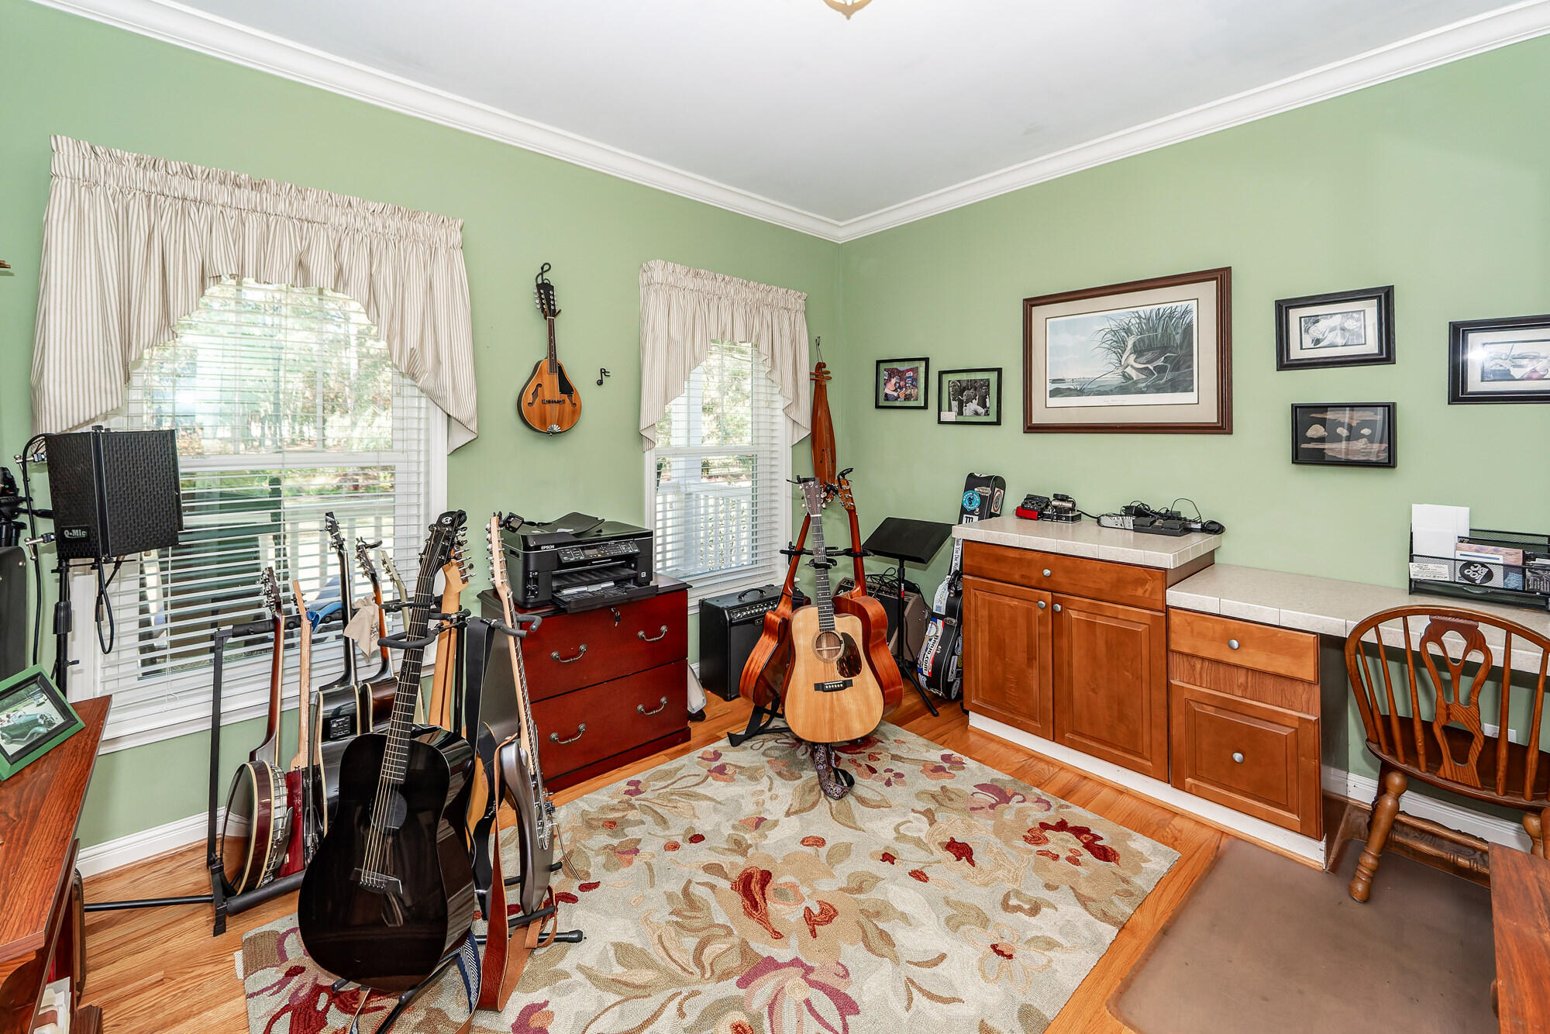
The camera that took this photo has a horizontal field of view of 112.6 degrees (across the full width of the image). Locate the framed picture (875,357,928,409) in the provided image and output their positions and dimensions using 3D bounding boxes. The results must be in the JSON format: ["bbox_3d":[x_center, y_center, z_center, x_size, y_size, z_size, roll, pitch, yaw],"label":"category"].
[{"bbox_3d":[0.822,-0.854,3.332,0.025,0.319,0.380,-4,7,-42],"label":"framed picture"}]

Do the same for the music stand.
[{"bbox_3d":[0.632,0.474,2.617,0.449,0.928,0.479,-4,5,-42],"label":"music stand"}]

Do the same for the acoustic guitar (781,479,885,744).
[{"bbox_3d":[0.217,0.381,2.262,0.400,1.070,0.130,-5,-3,-6],"label":"acoustic guitar"}]

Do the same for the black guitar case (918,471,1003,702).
[{"bbox_3d":[1.052,0.362,2.858,0.404,1.165,0.175,-4,7,-42],"label":"black guitar case"}]

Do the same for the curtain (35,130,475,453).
[{"bbox_3d":[-1.716,-0.689,1.847,1.082,0.938,0.122,-3,5,-37],"label":"curtain"}]

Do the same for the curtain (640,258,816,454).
[{"bbox_3d":[-0.250,-0.873,2.946,1.111,0.949,0.122,-3,5,-37],"label":"curtain"}]

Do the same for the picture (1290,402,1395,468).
[{"bbox_3d":[2.236,-0.326,2.038,0.029,0.247,0.285,-4,7,-42],"label":"picture"}]

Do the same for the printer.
[{"bbox_3d":[-0.850,0.185,2.264,0.492,0.283,0.458,-4,7,-42],"label":"printer"}]

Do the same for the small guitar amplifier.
[{"bbox_3d":[-0.142,0.663,2.859,0.490,0.469,0.275,-3,5,-40],"label":"small guitar amplifier"}]

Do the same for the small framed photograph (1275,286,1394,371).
[{"bbox_3d":[2.217,-0.740,2.055,0.029,0.296,0.327,-4,7,-42],"label":"small framed photograph"}]

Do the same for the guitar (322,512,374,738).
[{"bbox_3d":[-1.388,0.507,1.644,0.112,1.051,0.388,-3,-11,-43],"label":"guitar"}]

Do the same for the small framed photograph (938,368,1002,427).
[{"bbox_3d":[1.097,-0.681,2.925,0.385,0.316,0.020,4,5,42],"label":"small framed photograph"}]

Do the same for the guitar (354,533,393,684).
[{"bbox_3d":[-1.307,0.543,1.705,0.112,0.979,0.377,-6,-11,-43],"label":"guitar"}]

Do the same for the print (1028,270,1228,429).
[{"bbox_3d":[1.620,-0.746,2.446,0.839,0.683,0.031,4,5,42],"label":"print"}]

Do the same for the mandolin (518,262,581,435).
[{"bbox_3d":[-1.060,-0.784,2.450,0.266,0.782,0.088,-4,7,-42],"label":"mandolin"}]

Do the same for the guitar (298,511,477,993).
[{"bbox_3d":[-0.850,0.468,1.248,0.398,1.040,0.117,-4,-16,16],"label":"guitar"}]

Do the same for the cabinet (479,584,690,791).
[{"bbox_3d":[-0.831,0.688,2.302,0.744,0.704,0.458,-4,7,-42],"label":"cabinet"}]

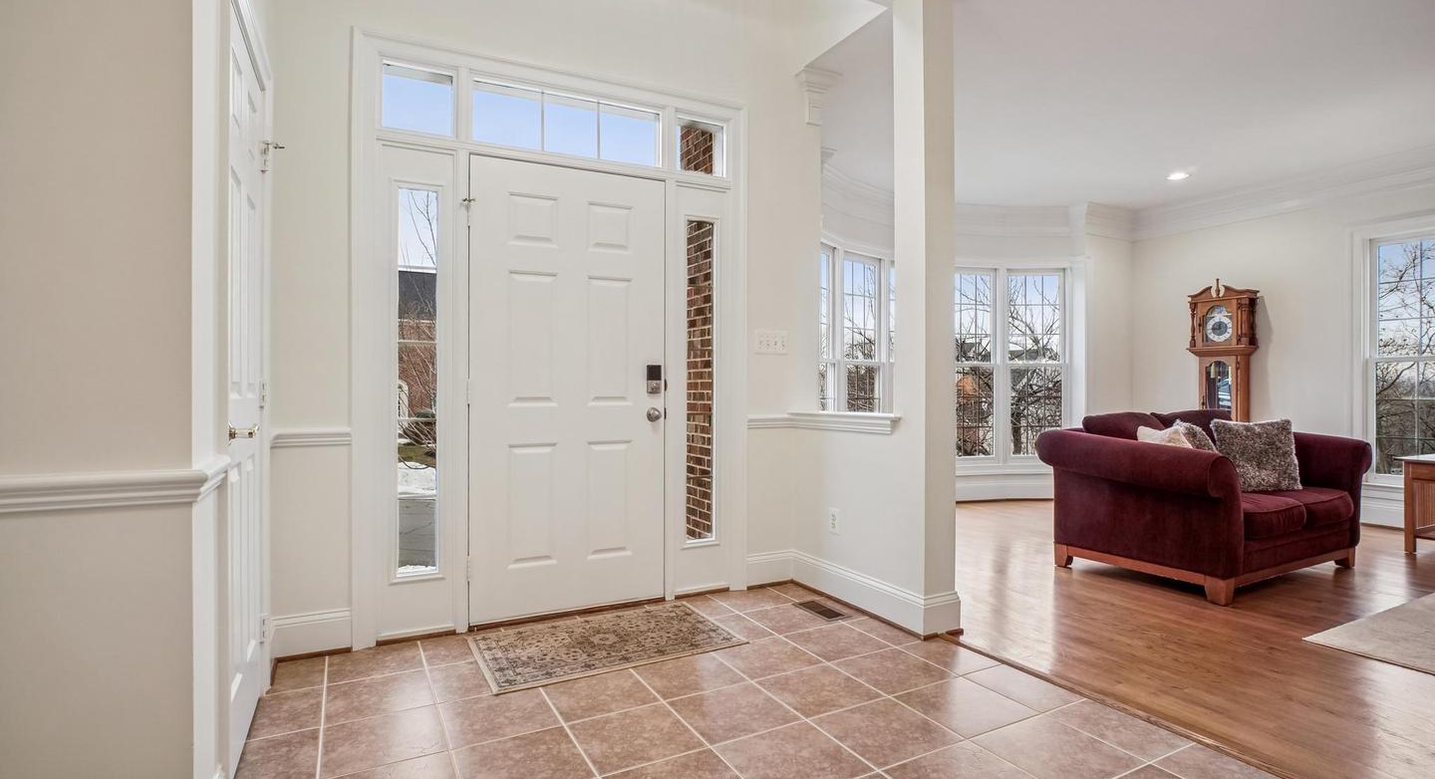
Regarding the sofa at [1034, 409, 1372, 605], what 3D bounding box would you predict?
[{"bbox_3d":[2.833,0.591,3.741,1.730,0.880,0.910,0,0,-28],"label":"sofa"}]

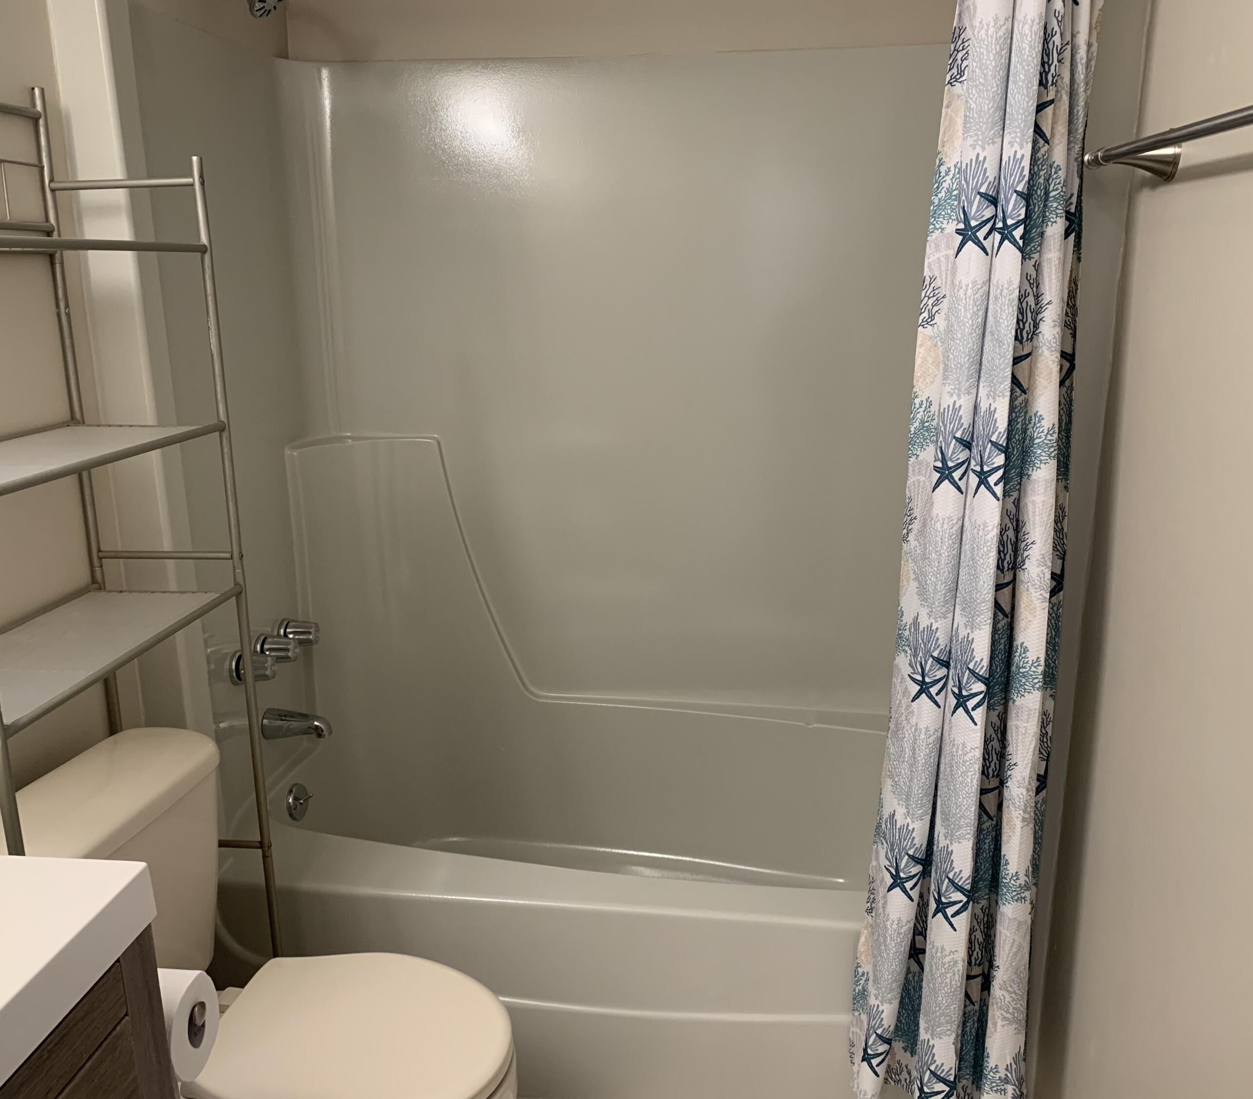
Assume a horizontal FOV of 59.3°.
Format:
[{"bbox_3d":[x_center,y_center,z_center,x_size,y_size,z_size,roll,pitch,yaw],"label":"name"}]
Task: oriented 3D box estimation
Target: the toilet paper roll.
[{"bbox_3d":[-0.508,0.506,1.176,0.102,0.108,0.108,1,15,6],"label":"toilet paper roll"}]

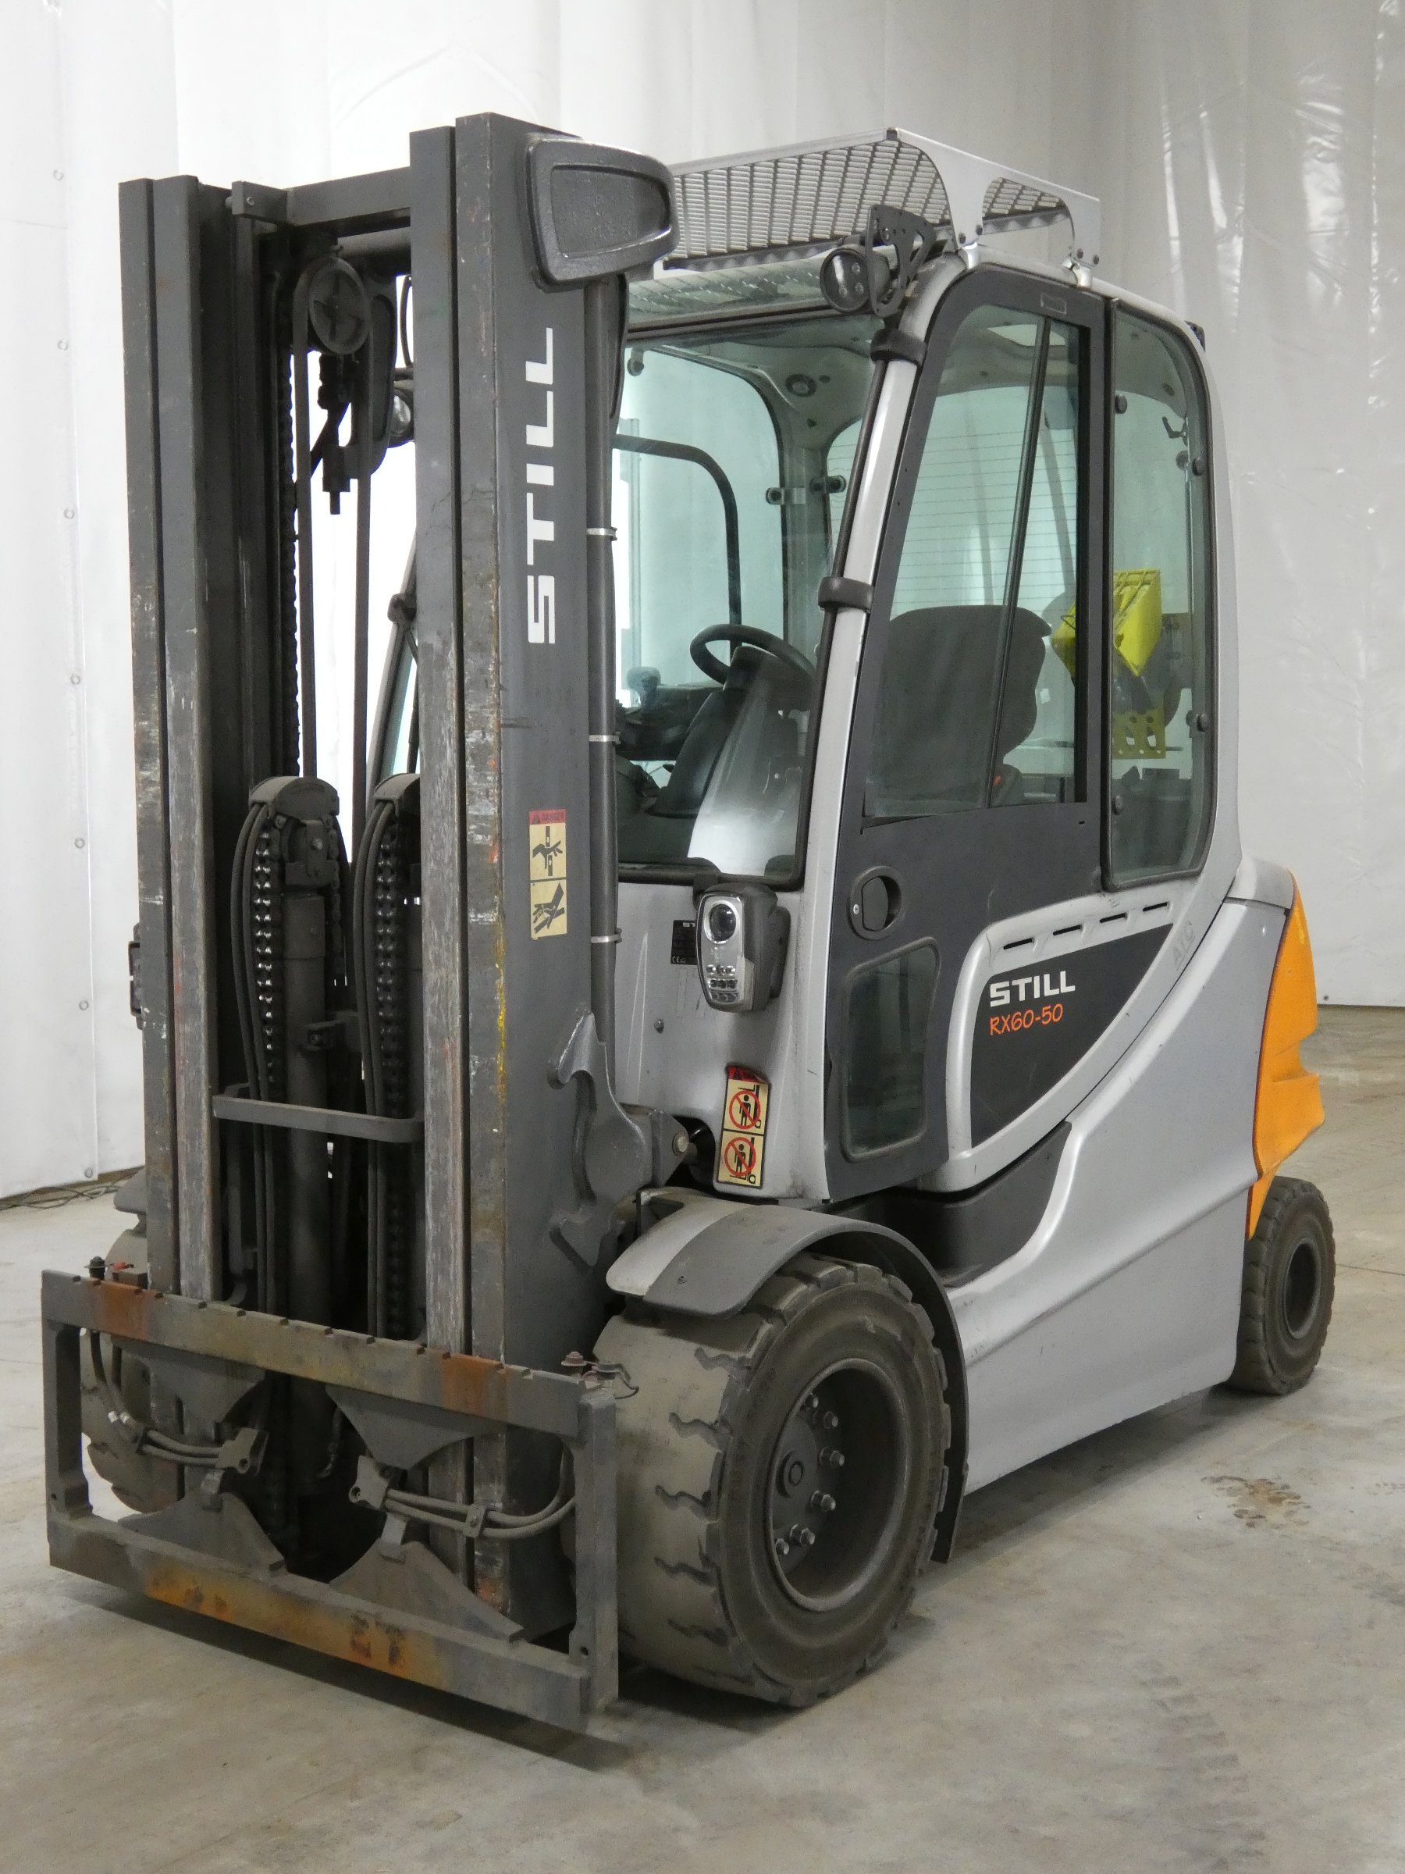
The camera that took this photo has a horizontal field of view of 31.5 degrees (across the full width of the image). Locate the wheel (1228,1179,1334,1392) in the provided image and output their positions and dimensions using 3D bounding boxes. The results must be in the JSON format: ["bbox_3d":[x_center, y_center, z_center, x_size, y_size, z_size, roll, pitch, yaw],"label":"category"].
[{"bbox_3d":[1.264,0.776,5.591,0.167,0.470,0.470,4,7,36],"label":"wheel"}]

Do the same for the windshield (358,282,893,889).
[{"bbox_3d":[-0.158,-0.598,4.407,0.978,0.987,0.047,4,-9,36],"label":"windshield"}]

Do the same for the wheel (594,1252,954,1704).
[{"bbox_3d":[0.098,0.841,3.961,0.296,0.677,0.677,4,7,36],"label":"wheel"}]

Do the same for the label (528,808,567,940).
[{"bbox_3d":[-0.228,-0.093,3.697,0.003,0.191,0.085,4,7,36],"label":"label"}]

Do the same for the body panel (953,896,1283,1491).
[{"bbox_3d":[0.824,0.469,4.864,0.160,0.968,1.476,4,7,36],"label":"body panel"}]

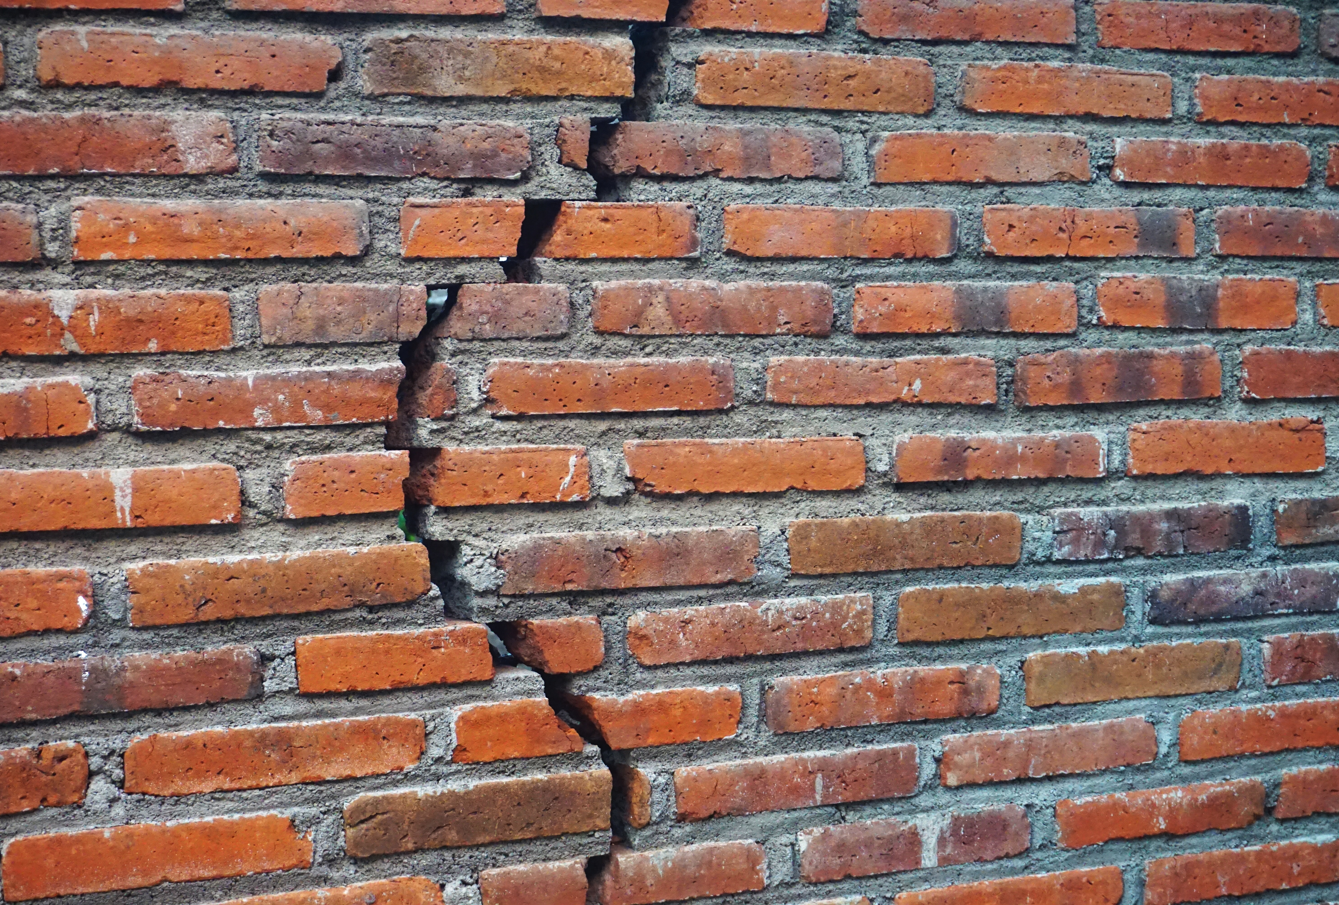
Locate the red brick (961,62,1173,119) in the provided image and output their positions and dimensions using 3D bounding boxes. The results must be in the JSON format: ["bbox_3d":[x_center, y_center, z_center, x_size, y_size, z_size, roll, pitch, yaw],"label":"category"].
[{"bbox_3d":[0.351,-0.336,2.163,0.233,0.043,0.110,-2,0,-24],"label":"red brick"}]

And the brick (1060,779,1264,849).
[{"bbox_3d":[0.418,0.322,2.058,0.221,0.043,0.105,-2,-1,-24],"label":"brick"}]

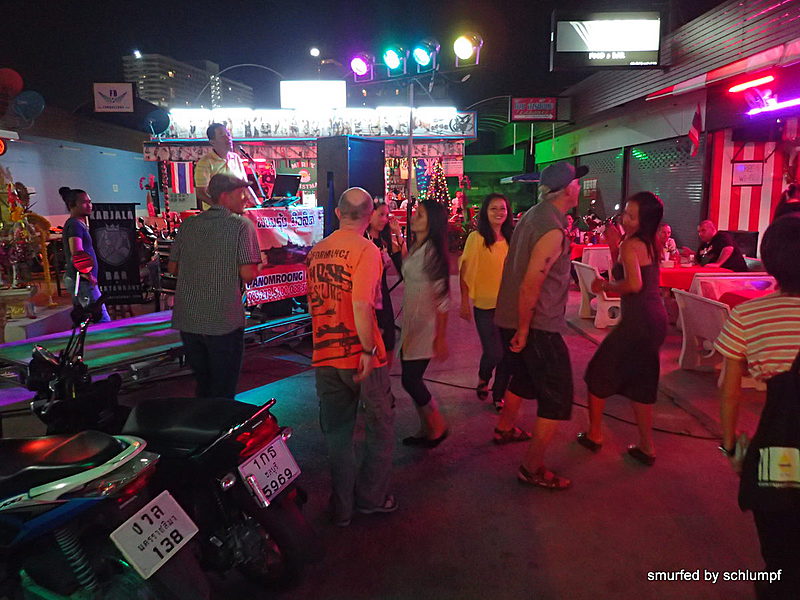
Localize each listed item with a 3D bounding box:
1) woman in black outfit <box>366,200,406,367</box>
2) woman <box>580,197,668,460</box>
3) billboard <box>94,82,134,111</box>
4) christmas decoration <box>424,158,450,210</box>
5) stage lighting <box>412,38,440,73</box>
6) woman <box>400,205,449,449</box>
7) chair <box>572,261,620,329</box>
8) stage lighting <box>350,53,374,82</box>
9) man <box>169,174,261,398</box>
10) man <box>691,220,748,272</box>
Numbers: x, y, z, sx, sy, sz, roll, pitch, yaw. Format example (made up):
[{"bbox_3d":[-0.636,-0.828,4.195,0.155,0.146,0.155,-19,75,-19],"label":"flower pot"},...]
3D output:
[{"bbox_3d":[-0.155,0.018,4.483,0.460,1.560,0.380,-8,13,-36],"label":"woman in black outfit"},{"bbox_3d":[1.360,0.163,3.564,0.520,1.620,0.430,5,12,25],"label":"woman"},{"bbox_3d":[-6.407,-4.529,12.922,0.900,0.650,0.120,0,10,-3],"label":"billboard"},{"bbox_3d":[0.987,-3.013,15.205,0.760,1.550,0.760,0,11,0],"label":"christmas decoration"},{"bbox_3d":[0.282,-2.551,6.028,0.210,0.250,0.270,8,40,37],"label":"stage lighting"},{"bbox_3d":[0.165,0.176,3.835,0.350,1.610,0.420,-5,11,-25],"label":"woman"},{"bbox_3d":[2.560,-0.071,7.242,0.580,0.740,0.600,0,10,3],"label":"chair"},{"bbox_3d":[-0.394,-2.445,6.075,0.220,0.290,0.250,6,26,33],"label":"stage lighting"},{"bbox_3d":[-1.140,0.103,3.731,0.540,1.780,0.380,2,10,9],"label":"man"},{"bbox_3d":[3.220,-0.174,6.075,0.820,1.220,0.600,-2,11,-13],"label":"man"}]

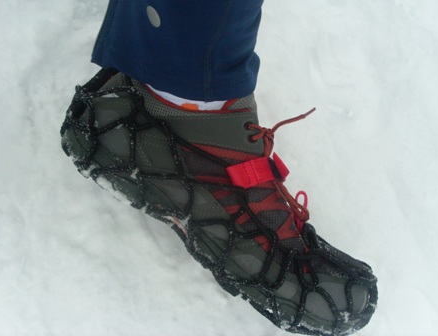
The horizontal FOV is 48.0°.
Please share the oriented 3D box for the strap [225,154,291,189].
[{"bbox_3d":[0.033,0.004,0.420,0.050,0.027,0.038,-14,6,14],"label":"strap"}]

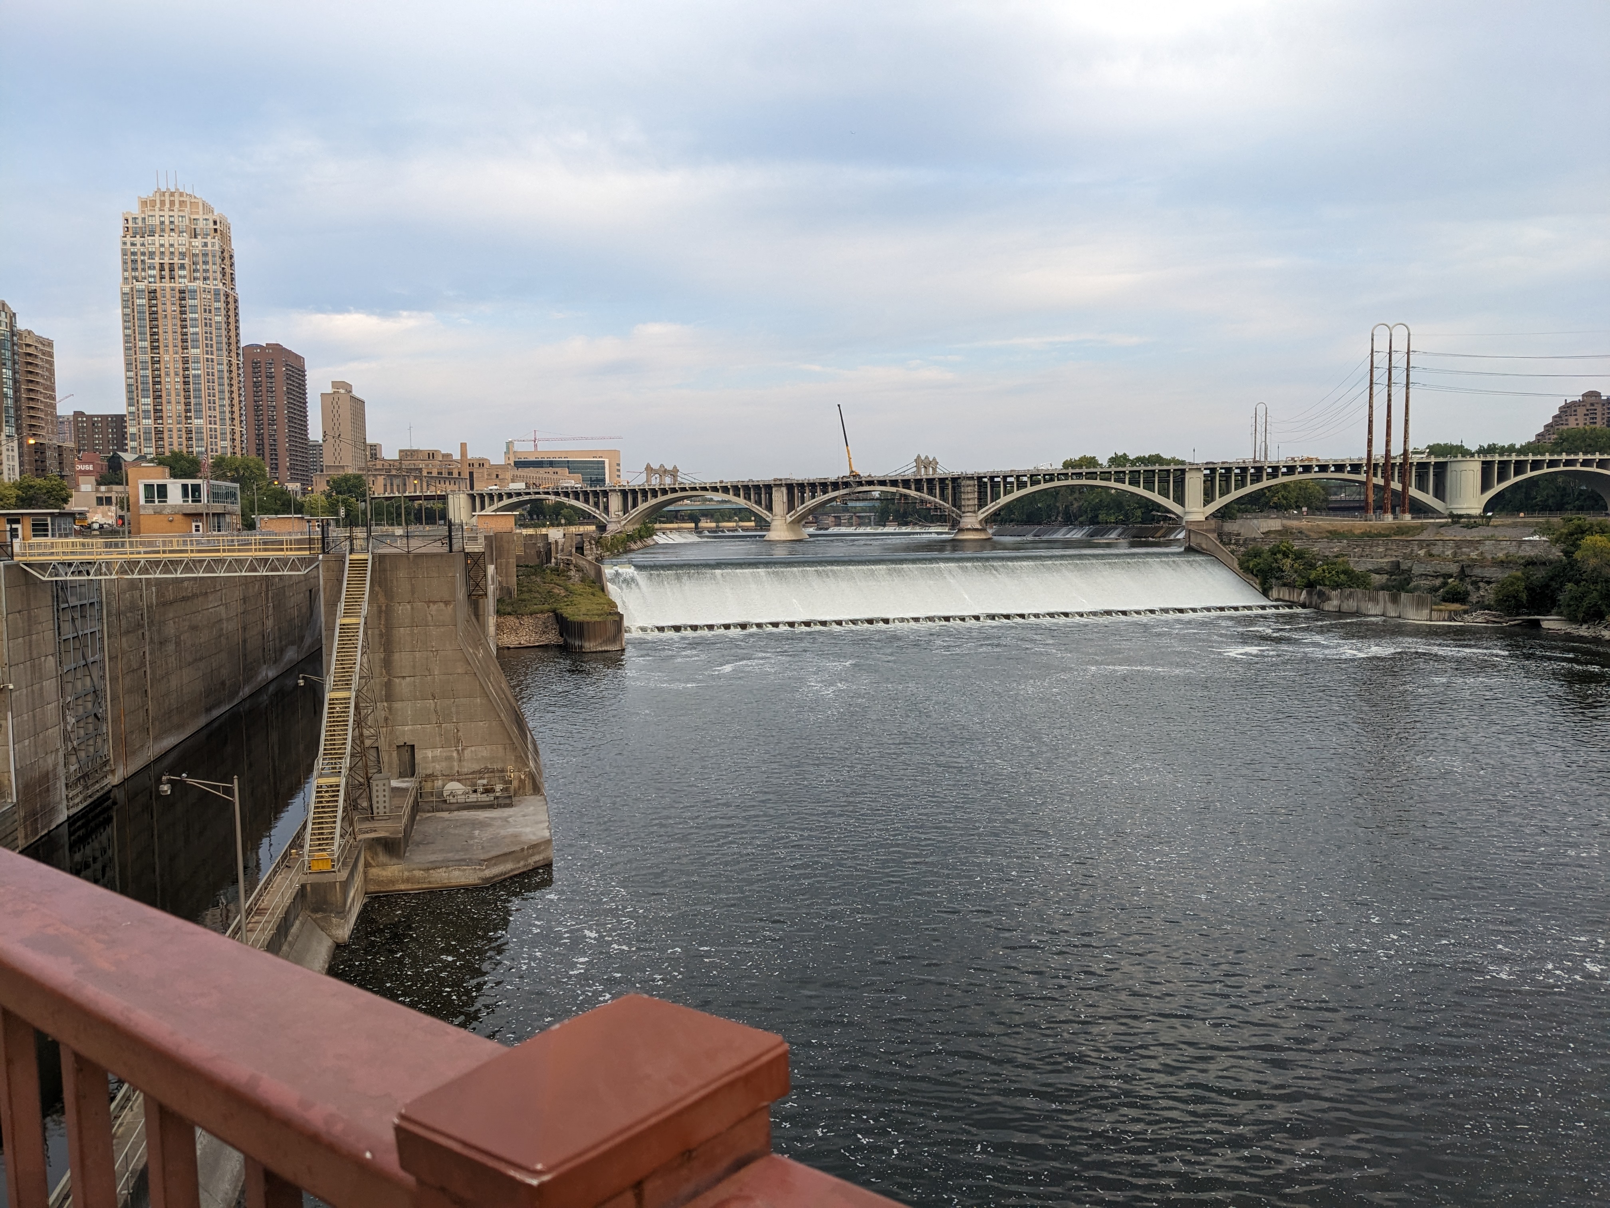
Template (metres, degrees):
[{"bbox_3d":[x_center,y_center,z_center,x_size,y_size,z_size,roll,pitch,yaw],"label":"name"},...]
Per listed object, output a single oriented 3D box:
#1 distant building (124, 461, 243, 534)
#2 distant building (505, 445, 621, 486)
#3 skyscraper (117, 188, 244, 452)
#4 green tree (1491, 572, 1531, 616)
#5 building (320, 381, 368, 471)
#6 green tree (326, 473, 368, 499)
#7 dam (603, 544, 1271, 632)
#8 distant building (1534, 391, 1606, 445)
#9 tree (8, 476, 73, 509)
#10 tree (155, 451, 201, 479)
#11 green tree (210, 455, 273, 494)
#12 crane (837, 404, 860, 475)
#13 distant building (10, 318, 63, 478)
[{"bbox_3d":[-96.377,-16.048,195.171,10.800,10.000,20.000,-2,5,-12],"label":"distant building"},{"bbox_3d":[-186.060,-100.038,965.000,86.000,45.000,50.000,-1,5,0],"label":"distant building"},{"bbox_3d":[-271.090,-110.230,550.250,40.000,141.700,26.000,-1,4,-11],"label":"skyscraper"},{"bbox_3d":[116.979,-1.562,208.000,5.800,7.200,5.600,2,5,29],"label":"green tree"},{"bbox_3d":[-297.786,-103.047,804.408,19.000,78.000,50.000,-2,5,-11],"label":"building"},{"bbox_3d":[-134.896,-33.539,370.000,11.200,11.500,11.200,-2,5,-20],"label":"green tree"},{"bbox_3d":[27.480,-3.400,246.440,130.900,10.800,27.000,-2,4,-16],"label":"dam"},{"bbox_3d":[486.301,-101.034,785.000,72.000,63.000,45.000,2,5,31],"label":"distant building"},{"bbox_3d":[-107.610,-13.820,177.380,7.700,8.700,7.700,-3,5,-31],"label":"tree"},{"bbox_3d":[-130.670,-24.070,260.850,10.300,15.200,10.300,-3,4,-26],"label":"tree"},{"bbox_3d":[-114.140,-22.630,253.950,11.300,14.900,11.300,-2,4,-24],"label":"green tree"},{"bbox_3d":[13.742,-50.453,392.000,8.000,24.000,3.500,2,5,27],"label":"crane"},{"bbox_3d":[-240.900,-53.280,380.270,18.000,59.700,32.000,-2,4,-12],"label":"distant building"}]

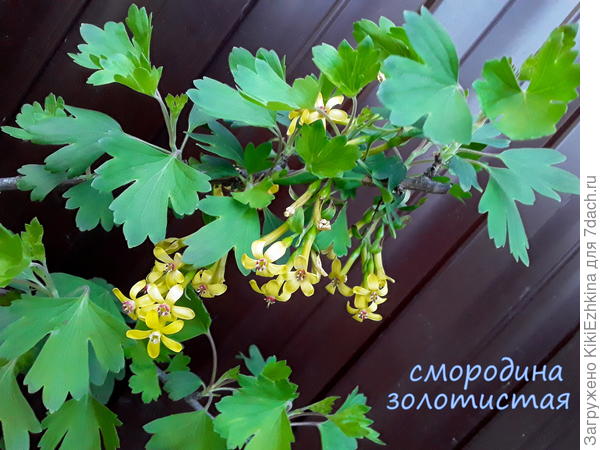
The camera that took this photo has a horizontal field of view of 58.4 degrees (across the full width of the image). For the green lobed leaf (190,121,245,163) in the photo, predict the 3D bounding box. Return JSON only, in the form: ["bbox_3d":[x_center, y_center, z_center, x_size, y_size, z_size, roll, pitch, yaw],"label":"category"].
[{"bbox_3d":[-0.045,-0.045,0.295,0.029,0.008,0.026,5,59,-11],"label":"green lobed leaf"}]

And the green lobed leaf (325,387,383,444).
[{"bbox_3d":[0.029,0.102,0.288,0.030,0.011,0.032,5,63,-4],"label":"green lobed leaf"}]

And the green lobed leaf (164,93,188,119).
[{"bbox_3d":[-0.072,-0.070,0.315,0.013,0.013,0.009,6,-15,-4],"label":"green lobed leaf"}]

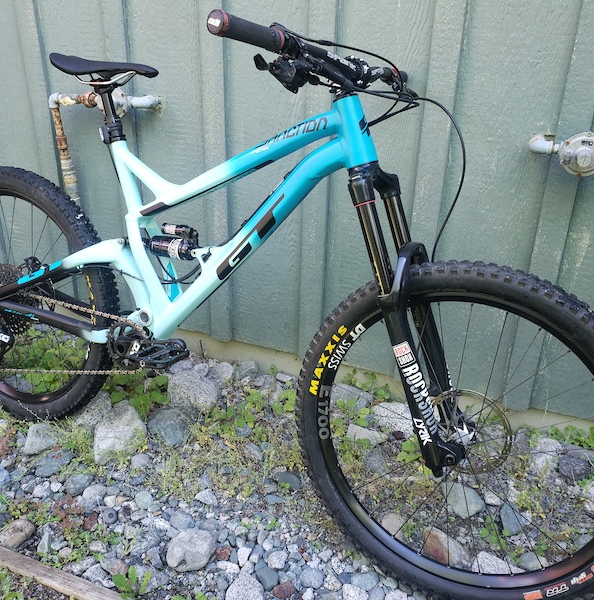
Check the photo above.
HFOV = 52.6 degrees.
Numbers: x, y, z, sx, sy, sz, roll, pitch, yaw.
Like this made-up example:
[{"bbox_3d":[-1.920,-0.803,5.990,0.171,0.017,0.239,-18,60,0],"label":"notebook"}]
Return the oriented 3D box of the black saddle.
[{"bbox_3d":[-0.424,-0.507,1.348,0.277,0.067,0.140,14,19,24],"label":"black saddle"}]

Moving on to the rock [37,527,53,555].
[{"bbox_3d":[-0.572,0.546,1.367,0.036,0.046,0.062,-7,26,-18],"label":"rock"}]

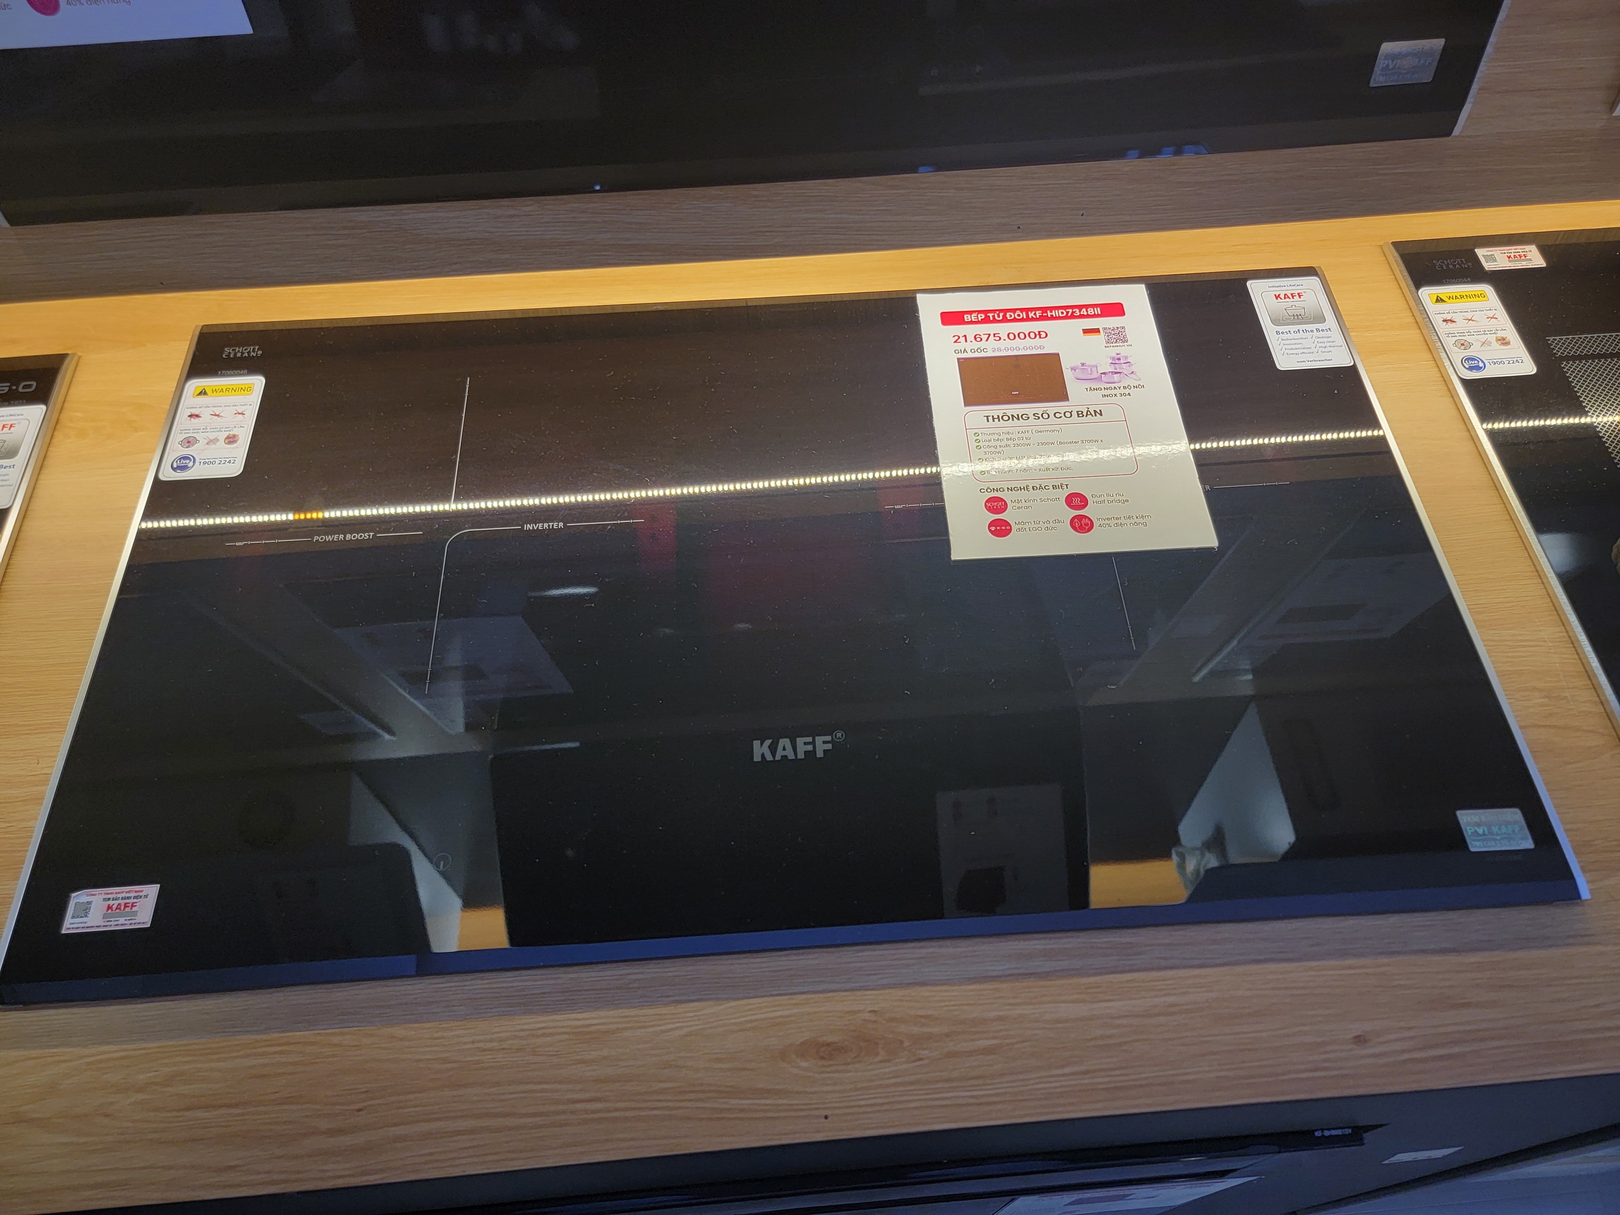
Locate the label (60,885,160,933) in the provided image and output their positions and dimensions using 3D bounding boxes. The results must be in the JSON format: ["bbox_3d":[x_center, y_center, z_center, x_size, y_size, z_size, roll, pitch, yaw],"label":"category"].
[{"bbox_3d":[-0.327,0.141,0.525,0.040,0.001,0.020,-4,58,-2],"label":"label"}]

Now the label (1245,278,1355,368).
[{"bbox_3d":[0.311,-0.182,0.714,0.049,0.001,0.080,-3,58,-1],"label":"label"}]

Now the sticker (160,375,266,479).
[{"bbox_3d":[-0.362,-0.110,0.681,0.050,0.001,0.080,-4,58,-2],"label":"sticker"}]

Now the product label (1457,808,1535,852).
[{"bbox_3d":[0.327,0.106,0.536,0.030,0.001,0.020,-3,58,-1],"label":"product label"}]

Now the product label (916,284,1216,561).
[{"bbox_3d":[0.149,-0.119,0.678,0.148,0.001,0.209,-3,58,-1],"label":"product label"}]

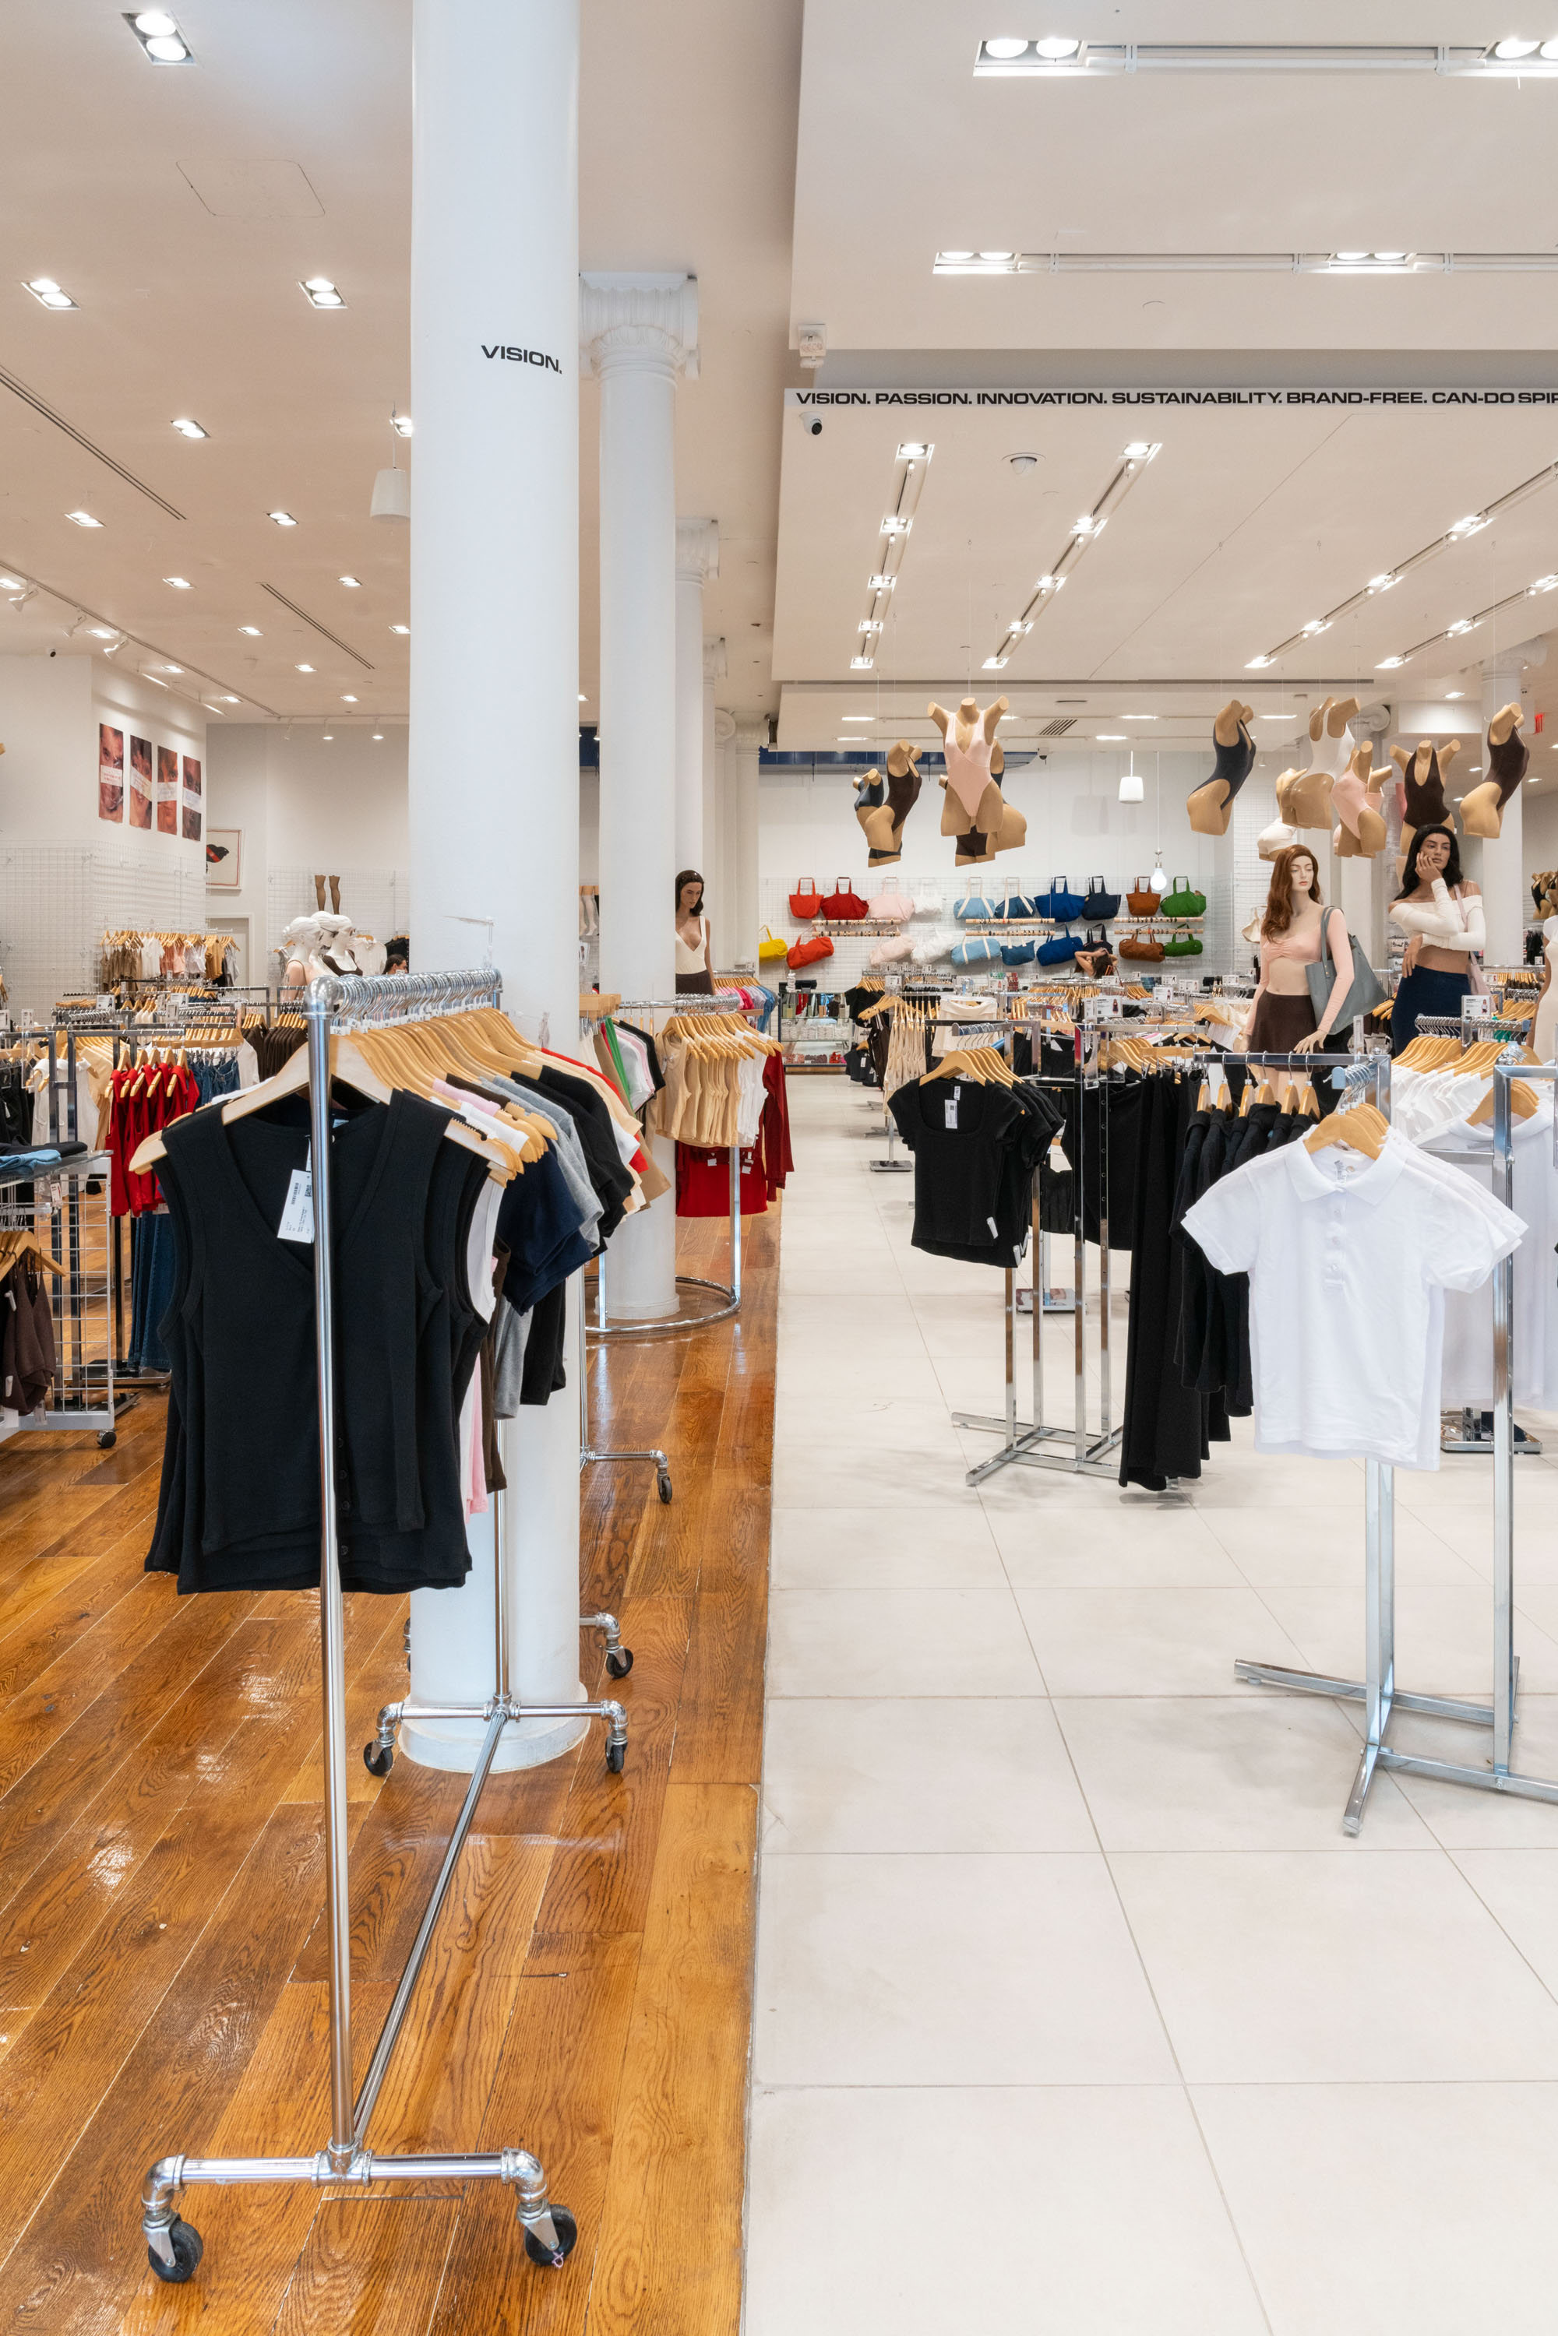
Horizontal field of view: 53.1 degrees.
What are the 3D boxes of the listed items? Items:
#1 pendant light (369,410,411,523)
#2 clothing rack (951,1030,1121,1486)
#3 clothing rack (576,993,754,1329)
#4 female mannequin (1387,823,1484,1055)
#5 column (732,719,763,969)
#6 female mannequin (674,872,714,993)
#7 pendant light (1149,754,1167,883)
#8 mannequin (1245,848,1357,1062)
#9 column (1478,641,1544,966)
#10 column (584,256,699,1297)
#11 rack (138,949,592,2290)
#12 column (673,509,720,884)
[{"bbox_3d":[-2.152,-3.936,8.700,0.270,0.650,0.270,0,5,0],"label":"pendant light"},{"bbox_3d":[0.878,0.217,4.880,0.840,1.360,0.840,2,5,30],"label":"clothing rack"},{"bbox_3d":[-0.637,-0.066,6.870,0.930,1.374,0.930,0,4,0],"label":"clothing rack"},{"bbox_3d":[3.089,-0.731,7.364,0.480,1.760,0.380,1,4,13],"label":"female mannequin"},{"bbox_3d":[-0.412,-3.229,18.841,0.520,4.351,0.520,0,4,1],"label":"column"},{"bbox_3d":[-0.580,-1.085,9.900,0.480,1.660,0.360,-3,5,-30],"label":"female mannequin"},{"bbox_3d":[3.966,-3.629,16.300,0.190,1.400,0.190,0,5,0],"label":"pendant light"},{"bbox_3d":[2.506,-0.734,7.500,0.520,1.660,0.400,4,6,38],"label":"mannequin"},{"bbox_3d":[6.508,-2.600,14.000,0.550,4.300,0.550,0,5,0],"label":"column"},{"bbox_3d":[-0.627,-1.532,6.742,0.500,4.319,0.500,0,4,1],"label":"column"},{"bbox_3d":[-0.505,0.475,2.390,0.520,1.530,1.210,0,5,0],"label":"rack"},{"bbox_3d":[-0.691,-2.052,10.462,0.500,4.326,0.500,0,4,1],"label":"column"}]

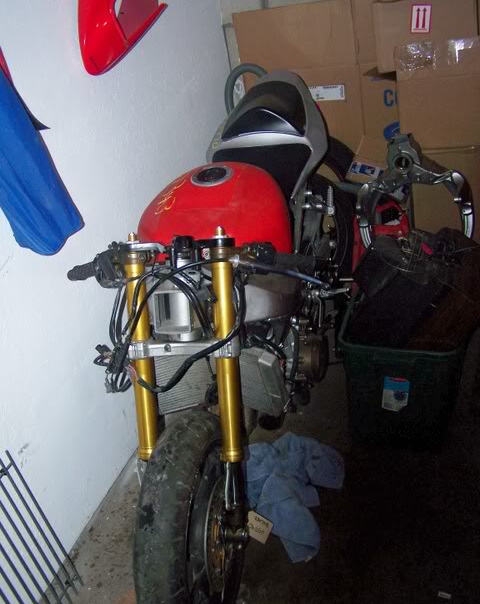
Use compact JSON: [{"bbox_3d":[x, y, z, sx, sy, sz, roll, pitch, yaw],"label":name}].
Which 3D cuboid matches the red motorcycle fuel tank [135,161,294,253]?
[{"bbox_3d":[-0.051,-0.262,1.951,0.380,0.240,0.500,-2,30,17],"label":"red motorcycle fuel tank"}]

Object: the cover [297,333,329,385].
[{"bbox_3d":[0.227,0.176,2.159,0.070,0.140,0.140,-2,30,17],"label":"cover"}]

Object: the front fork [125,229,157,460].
[{"bbox_3d":[-0.245,0.111,1.696,0.056,0.551,0.056,-2,4,15],"label":"front fork"}]

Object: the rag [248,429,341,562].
[{"bbox_3d":[0.161,0.580,2.115,0.320,0.090,0.430,-7,29,9],"label":"rag"}]

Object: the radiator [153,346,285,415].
[{"bbox_3d":[-0.036,0.214,1.998,0.350,0.210,0.110,-2,30,17],"label":"radiator"}]

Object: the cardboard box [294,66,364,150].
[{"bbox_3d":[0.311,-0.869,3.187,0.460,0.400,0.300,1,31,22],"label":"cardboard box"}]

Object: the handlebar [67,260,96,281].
[{"bbox_3d":[-0.408,-0.084,1.808,0.115,0.040,0.040,-11,23,40],"label":"handlebar"}]

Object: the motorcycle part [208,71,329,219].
[{"bbox_3d":[0.116,-0.562,2.432,0.370,0.320,0.720,-2,30,17],"label":"motorcycle part"}]

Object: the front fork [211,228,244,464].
[{"bbox_3d":[-0.031,0.104,1.638,0.056,0.551,0.056,-2,4,15],"label":"front fork"}]

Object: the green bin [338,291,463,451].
[{"bbox_3d":[0.590,0.166,2.367,0.380,0.410,0.500,1,31,22],"label":"green bin"}]

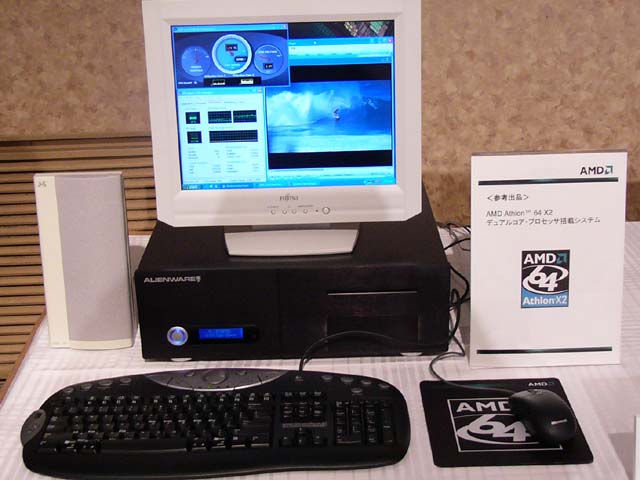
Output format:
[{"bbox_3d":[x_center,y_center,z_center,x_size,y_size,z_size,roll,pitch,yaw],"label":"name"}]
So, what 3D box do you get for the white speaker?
[{"bbox_3d":[-0.351,0.028,1.367,0.129,0.266,0.065,-2,14,0],"label":"white speaker"}]

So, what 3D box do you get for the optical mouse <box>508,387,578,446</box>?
[{"bbox_3d":[0.281,0.208,1.133,0.063,0.036,0.116,-8,21,-16],"label":"optical mouse"}]

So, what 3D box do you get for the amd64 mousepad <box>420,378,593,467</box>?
[{"bbox_3d":[0.229,0.225,1.146,0.186,0.004,0.202,-1,20,2],"label":"amd64 mousepad"}]

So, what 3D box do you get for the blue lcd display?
[{"bbox_3d":[-0.141,0.134,1.304,0.063,0.017,0.008,-1,20,1],"label":"blue lcd display"}]

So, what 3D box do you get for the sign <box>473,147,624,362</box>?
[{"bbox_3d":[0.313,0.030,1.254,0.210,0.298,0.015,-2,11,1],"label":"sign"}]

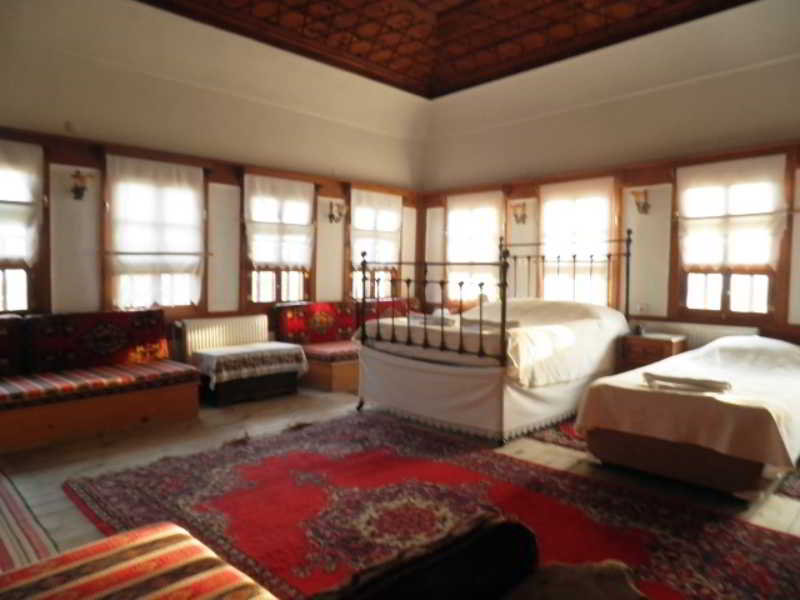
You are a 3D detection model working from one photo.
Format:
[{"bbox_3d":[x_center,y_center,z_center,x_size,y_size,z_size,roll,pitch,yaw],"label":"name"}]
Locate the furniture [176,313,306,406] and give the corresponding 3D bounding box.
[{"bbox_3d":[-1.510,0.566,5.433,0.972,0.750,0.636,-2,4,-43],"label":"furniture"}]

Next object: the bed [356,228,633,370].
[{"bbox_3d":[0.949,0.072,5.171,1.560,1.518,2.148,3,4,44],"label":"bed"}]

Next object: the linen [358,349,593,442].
[{"bbox_3d":[0.923,0.681,5.177,1.536,0.564,2.064,3,4,44],"label":"linen"}]

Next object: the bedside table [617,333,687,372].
[{"bbox_3d":[2.190,0.660,4.833,0.372,0.684,0.492,-2,4,-43],"label":"bedside table"}]

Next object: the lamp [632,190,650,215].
[{"bbox_3d":[2.300,-0.926,5.264,0.144,0.240,0.132,-2,4,-43],"label":"lamp"}]

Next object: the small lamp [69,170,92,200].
[{"bbox_3d":[-2.661,-0.962,4.644,0.138,0.228,0.156,-2,4,-43],"label":"small lamp"}]

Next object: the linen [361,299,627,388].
[{"bbox_3d":[0.943,0.345,5.179,1.584,0.540,2.064,3,4,44],"label":"linen"}]

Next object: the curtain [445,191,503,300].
[{"bbox_3d":[0.908,-0.638,6.840,0.072,1.344,0.876,-2,4,-43],"label":"curtain"}]

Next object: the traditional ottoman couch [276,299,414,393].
[{"bbox_3d":[-0.294,0.470,6.484,1.956,0.870,0.816,-2,4,-43],"label":"traditional ottoman couch"}]

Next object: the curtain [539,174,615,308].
[{"bbox_3d":[1.842,-0.584,5.850,0.072,1.296,0.816,-2,4,-43],"label":"curtain"}]

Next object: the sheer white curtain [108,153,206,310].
[{"bbox_3d":[-2.228,-0.603,5.146,0.876,1.358,0.072,-2,4,-43],"label":"sheer white curtain"}]

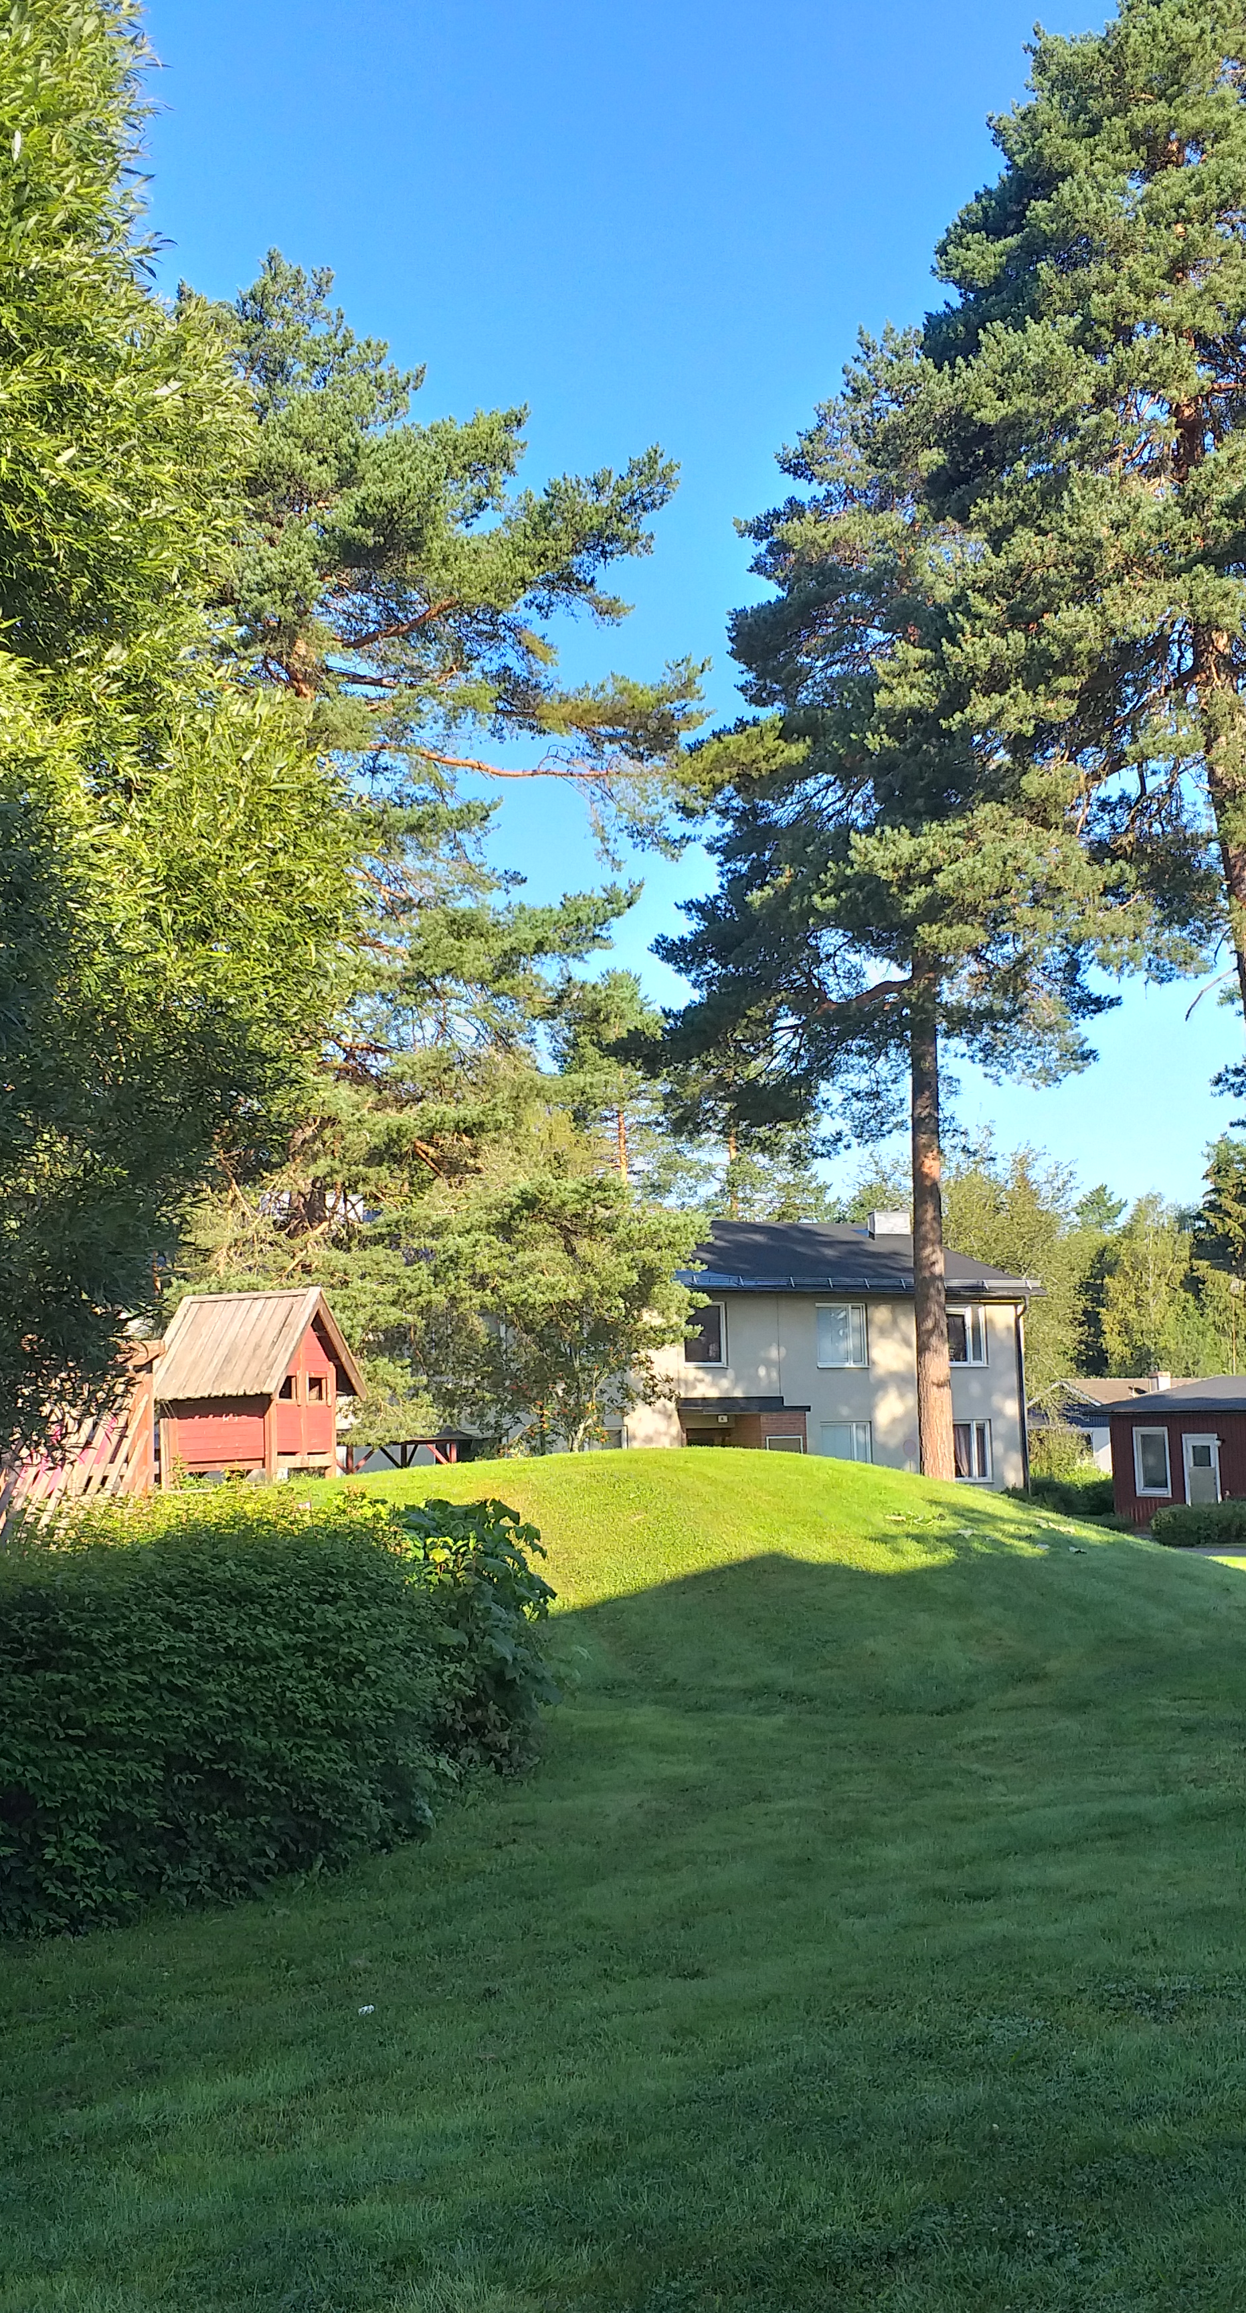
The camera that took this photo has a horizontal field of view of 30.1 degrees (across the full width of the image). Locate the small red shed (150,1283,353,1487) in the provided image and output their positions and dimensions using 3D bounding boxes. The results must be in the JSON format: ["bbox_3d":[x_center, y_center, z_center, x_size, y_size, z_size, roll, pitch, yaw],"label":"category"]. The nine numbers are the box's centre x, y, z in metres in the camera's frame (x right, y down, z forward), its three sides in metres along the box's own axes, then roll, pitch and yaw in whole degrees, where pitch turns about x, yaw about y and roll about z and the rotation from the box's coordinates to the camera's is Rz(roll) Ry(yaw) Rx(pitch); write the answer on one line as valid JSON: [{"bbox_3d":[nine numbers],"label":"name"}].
[{"bbox_3d":[-3.922,2.490,24.890,1.700,2.120,1.850,-4,-7,24],"label":"small red shed"}]

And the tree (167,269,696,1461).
[{"bbox_3d":[-2.818,-3.622,32.156,8.200,18.673,8.000,-1,-7,0],"label":"tree"}]

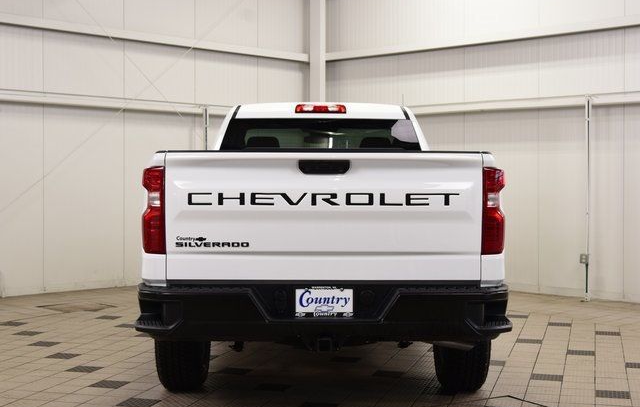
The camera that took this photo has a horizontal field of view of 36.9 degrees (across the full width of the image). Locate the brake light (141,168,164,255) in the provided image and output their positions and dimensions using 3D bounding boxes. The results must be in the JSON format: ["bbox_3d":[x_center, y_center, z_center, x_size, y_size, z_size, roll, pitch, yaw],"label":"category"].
[{"bbox_3d":[-0.892,0.038,5.210,0.135,0.475,0.200,0,1,0],"label":"brake light"}]

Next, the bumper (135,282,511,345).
[{"bbox_3d":[0.015,0.575,5.080,1.980,0.315,0.360,0,1,0],"label":"bumper"}]

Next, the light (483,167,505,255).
[{"bbox_3d":[0.930,0.038,5.210,0.135,0.475,0.200,0,1,0],"label":"light"}]

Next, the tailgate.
[{"bbox_3d":[0.019,0.077,5.160,1.685,0.690,0.110,0,1,0],"label":"tailgate"}]

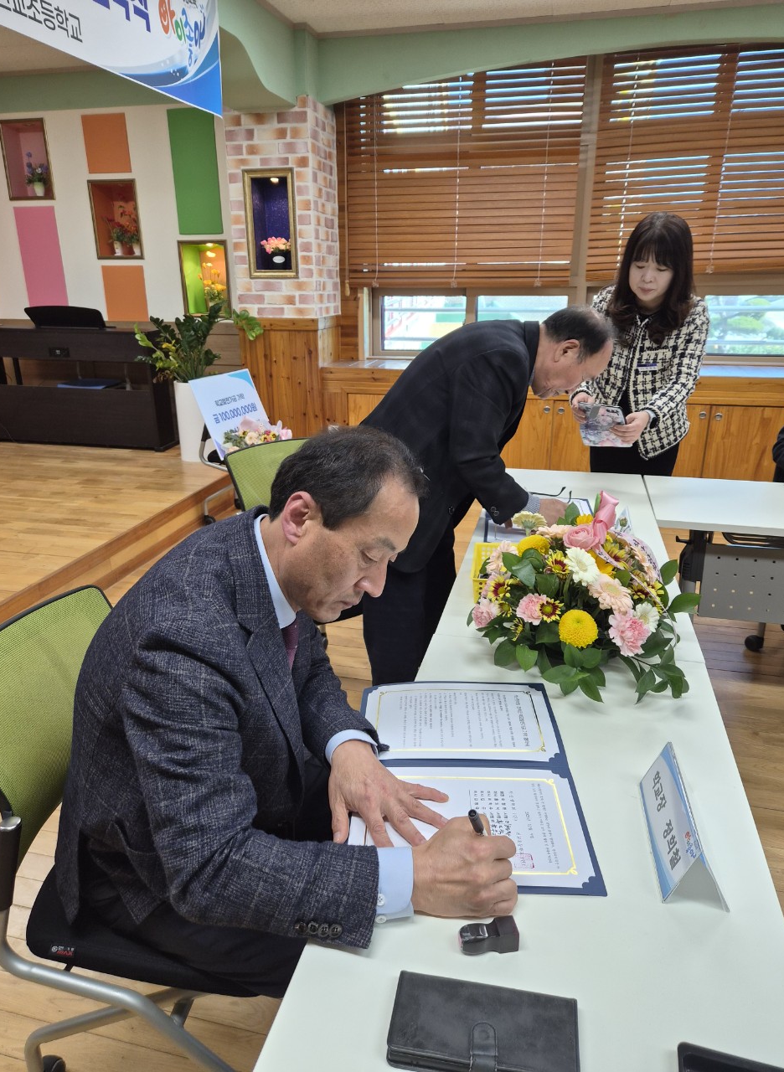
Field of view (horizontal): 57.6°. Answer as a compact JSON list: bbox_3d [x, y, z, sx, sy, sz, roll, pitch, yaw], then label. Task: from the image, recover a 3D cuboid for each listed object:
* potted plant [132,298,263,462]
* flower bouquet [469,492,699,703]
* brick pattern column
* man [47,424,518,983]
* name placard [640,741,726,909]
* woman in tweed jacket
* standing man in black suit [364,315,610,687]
[{"bbox_3d":[-1.273,-1.036,4.770,0.900,1.060,0.800,4,21,11],"label":"potted plant"},{"bbox_3d":[0.351,0.074,1.307,0.400,0.305,0.400,5,21,13],"label":"flower bouquet"},{"bbox_3d":[-0.747,-2.249,5.022,0.590,1.340,0.550,4,21,11],"label":"brick pattern column"},{"bbox_3d":[-0.142,0.437,1.088,0.720,1.240,0.620,5,21,13],"label":"man"},{"bbox_3d":[0.364,0.350,0.888,0.071,0.078,0.207,4,21,10],"label":"name placard"},{"bbox_3d":[0.864,-0.292,2.552,0.450,1.590,0.450,14,24,33],"label":"woman in tweed jacket"},{"bbox_3d":[0.227,-0.001,2.158,0.750,1.320,0.520,5,21,13],"label":"standing man in black suit"}]

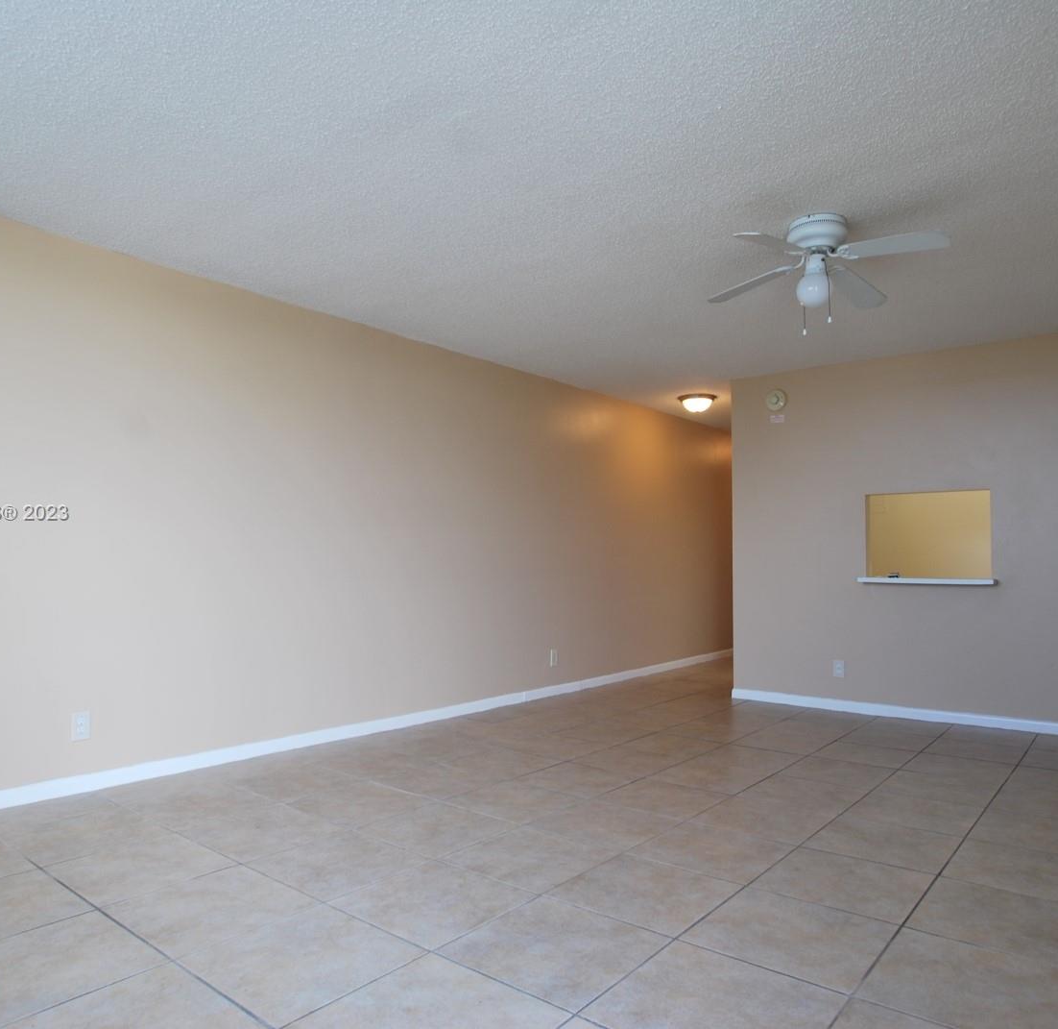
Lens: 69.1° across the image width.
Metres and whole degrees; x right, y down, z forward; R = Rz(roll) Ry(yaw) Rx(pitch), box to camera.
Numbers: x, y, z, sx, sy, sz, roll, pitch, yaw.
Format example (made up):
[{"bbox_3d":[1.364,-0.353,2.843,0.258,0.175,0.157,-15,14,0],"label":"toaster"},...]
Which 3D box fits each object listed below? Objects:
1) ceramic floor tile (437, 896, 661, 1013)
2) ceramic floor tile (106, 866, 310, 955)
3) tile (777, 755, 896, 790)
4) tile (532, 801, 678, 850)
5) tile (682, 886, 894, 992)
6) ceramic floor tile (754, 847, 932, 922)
[{"bbox_3d":[0.069,1.129,2.014,0.447,0.010,0.447,-4,-6,39],"label":"ceramic floor tile"},{"bbox_3d":[-0.917,1.146,2.235,0.447,0.010,0.447,-4,-6,39],"label":"ceramic floor tile"},{"bbox_3d":[1.523,1.276,3.800,0.450,0.010,0.450,-3,-6,39],"label":"tile"},{"bbox_3d":[0.296,1.214,3.016,0.450,0.010,0.450,-3,-6,39],"label":"tile"},{"bbox_3d":[0.705,1.133,2.078,0.447,0.010,0.447,-4,-6,39],"label":"tile"},{"bbox_3d":[1.002,1.171,2.444,0.450,0.010,0.450,-3,-6,39],"label":"ceramic floor tile"}]

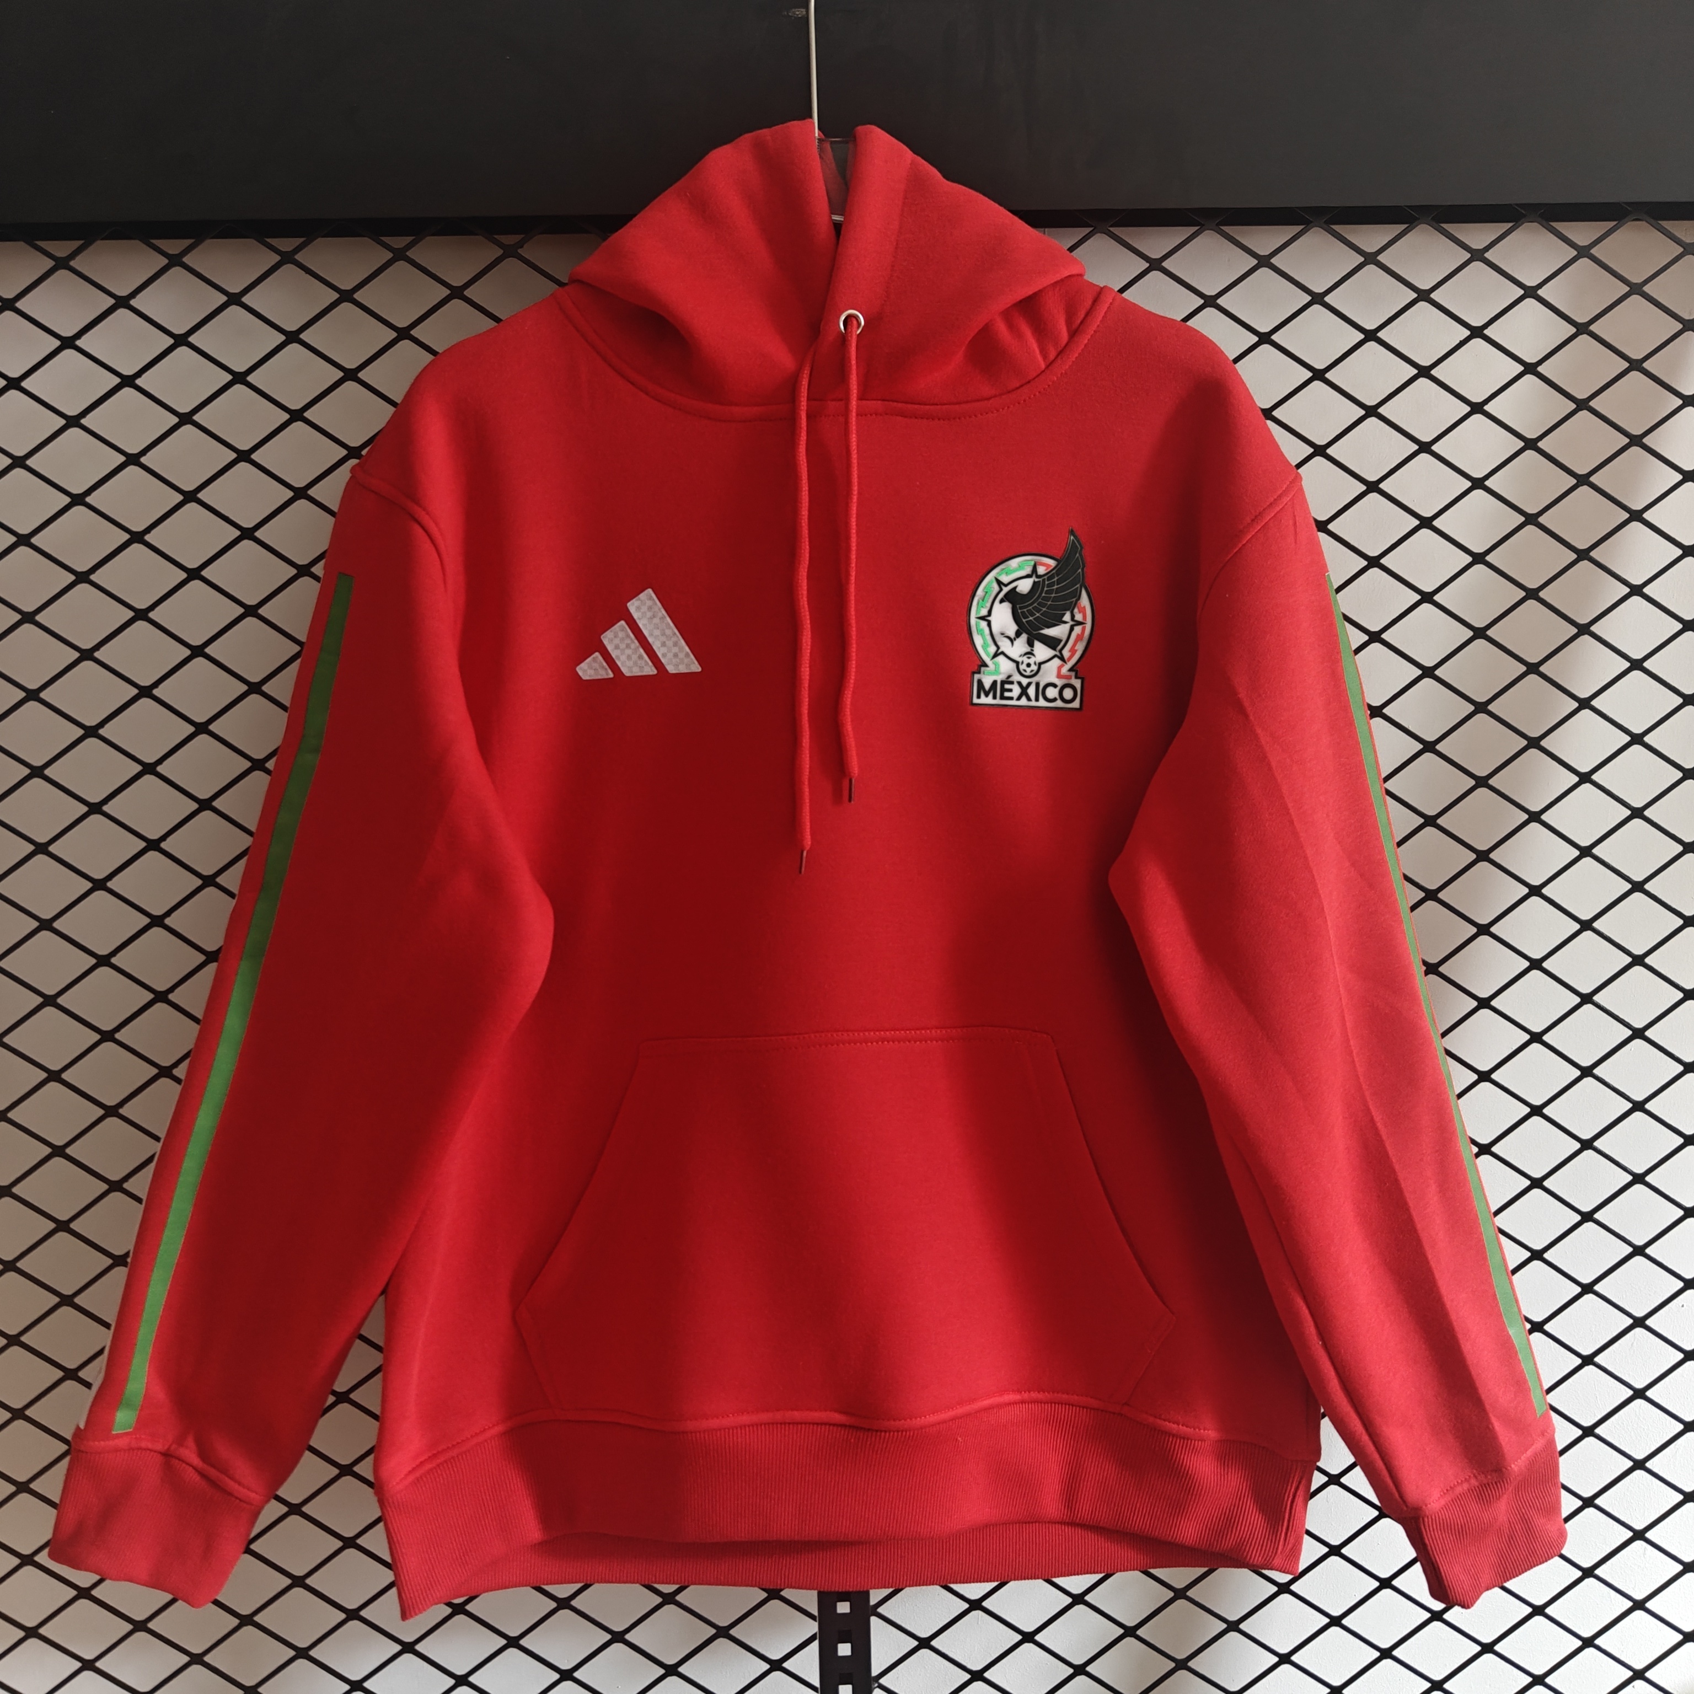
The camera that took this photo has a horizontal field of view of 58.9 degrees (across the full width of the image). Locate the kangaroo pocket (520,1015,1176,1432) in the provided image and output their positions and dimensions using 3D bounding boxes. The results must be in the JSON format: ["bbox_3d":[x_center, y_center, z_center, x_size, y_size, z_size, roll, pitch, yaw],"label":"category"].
[{"bbox_3d":[-0.002,0.197,0.790,0.343,0.205,0.045,-1,3,-2],"label":"kangaroo pocket"}]

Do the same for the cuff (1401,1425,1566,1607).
[{"bbox_3d":[0.346,0.363,0.815,0.090,0.061,0.045,-16,3,-24],"label":"cuff"}]

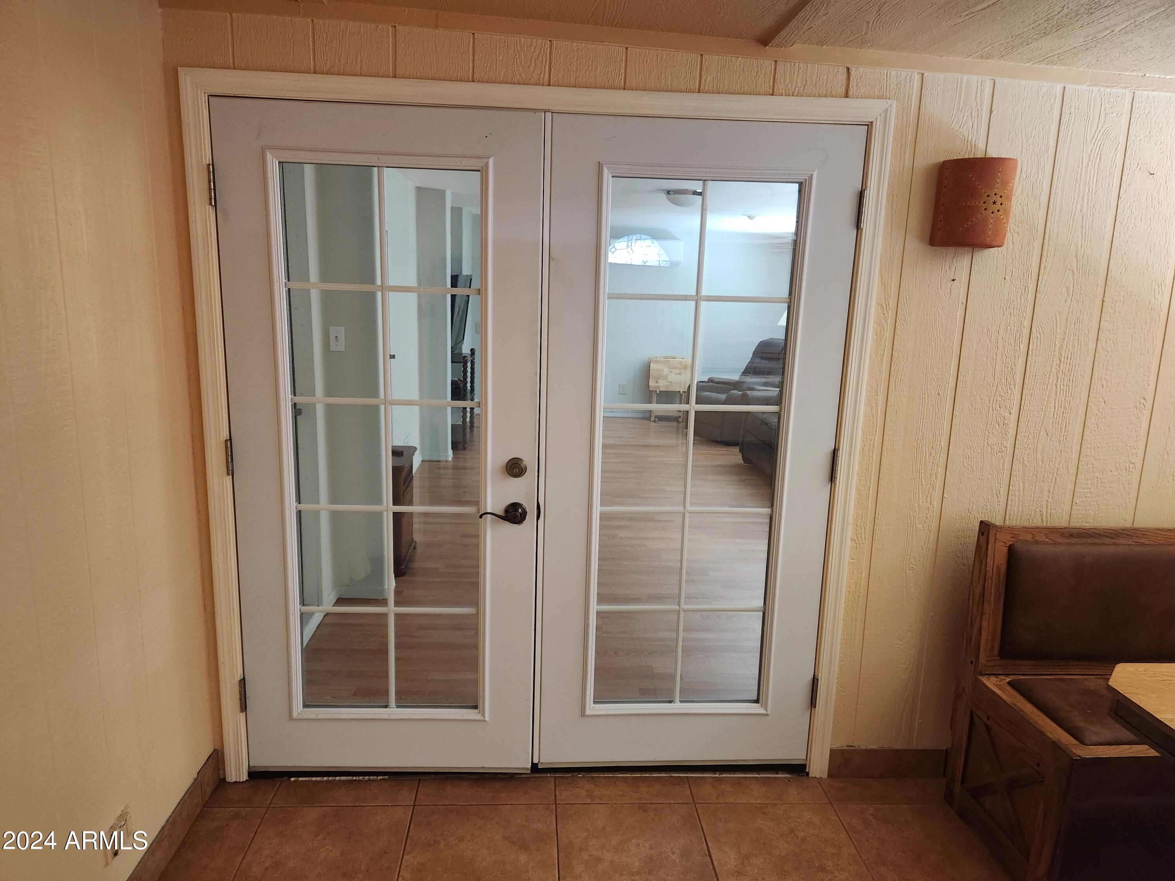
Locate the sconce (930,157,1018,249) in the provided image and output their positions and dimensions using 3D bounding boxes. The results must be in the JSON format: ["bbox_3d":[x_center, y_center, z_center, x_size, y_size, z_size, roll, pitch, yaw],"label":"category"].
[{"bbox_3d":[1.106,-0.667,2.190,0.207,0.233,0.115,1,11,-3],"label":"sconce"}]

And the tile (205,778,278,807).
[{"bbox_3d":[-1.062,1.096,2.411,0.192,0.010,0.135,1,11,-3],"label":"tile"}]

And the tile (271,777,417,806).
[{"bbox_3d":[-0.750,1.102,2.430,0.433,0.010,0.135,1,11,-3],"label":"tile"}]

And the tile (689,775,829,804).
[{"bbox_3d":[0.547,1.125,2.506,0.435,0.010,0.135,1,11,-3],"label":"tile"}]

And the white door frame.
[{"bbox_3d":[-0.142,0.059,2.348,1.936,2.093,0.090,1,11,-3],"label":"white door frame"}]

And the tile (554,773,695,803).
[{"bbox_3d":[0.115,1.117,2.481,0.431,0.010,0.135,1,11,-3],"label":"tile"}]

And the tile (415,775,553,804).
[{"bbox_3d":[-0.317,1.109,2.455,0.434,0.010,0.135,1,11,-3],"label":"tile"}]

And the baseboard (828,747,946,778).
[{"bbox_3d":[0.997,1.064,2.572,0.390,0.110,0.013,1,11,-3],"label":"baseboard"}]

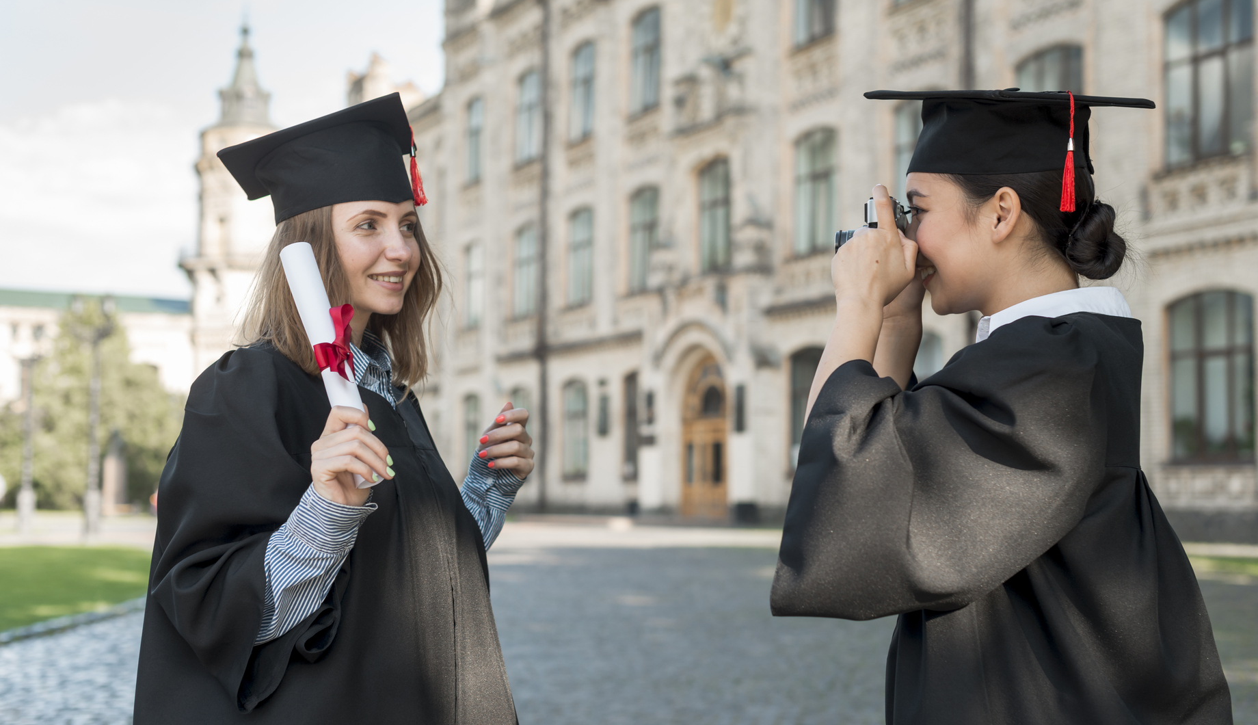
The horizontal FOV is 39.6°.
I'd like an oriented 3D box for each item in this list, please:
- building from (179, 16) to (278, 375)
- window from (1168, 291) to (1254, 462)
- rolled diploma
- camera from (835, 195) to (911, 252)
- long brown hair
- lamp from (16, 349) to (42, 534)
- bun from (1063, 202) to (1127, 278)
[{"bbox_3d":[-25.387,-6.242,115.000,7.200,32.000,7.200,-1,-5,19],"label":"building"},{"bbox_3d":[9.295,0.220,27.872,0.200,2.720,1.850,2,-5,-26],"label":"window"},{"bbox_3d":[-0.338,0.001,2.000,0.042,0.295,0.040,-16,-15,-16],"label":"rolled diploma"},{"bbox_3d":[0.268,-0.138,1.920,0.082,0.088,0.135,-1,-5,20],"label":"camera"},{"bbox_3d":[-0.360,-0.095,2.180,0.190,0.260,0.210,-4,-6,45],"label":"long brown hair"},{"bbox_3d":[-14.421,1.878,42.000,0.660,4.488,0.620,1,-5,0],"label":"lamp"},{"bbox_3d":[0.515,-0.134,1.930,0.064,0.084,0.078,2,-5,-17],"label":"bun"}]

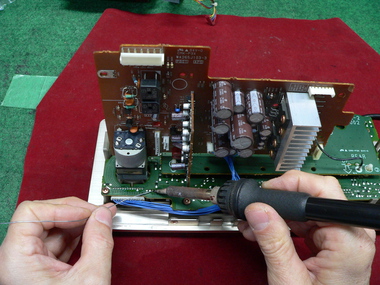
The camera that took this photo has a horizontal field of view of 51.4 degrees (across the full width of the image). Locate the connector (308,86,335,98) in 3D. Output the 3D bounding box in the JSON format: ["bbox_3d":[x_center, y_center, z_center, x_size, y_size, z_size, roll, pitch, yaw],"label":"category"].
[{"bbox_3d":[0.097,-0.037,0.290,0.017,0.006,0.006,1,53,-2],"label":"connector"}]

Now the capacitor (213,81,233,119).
[{"bbox_3d":[0.024,-0.030,0.283,0.013,0.013,0.024,1,53,-2],"label":"capacitor"}]

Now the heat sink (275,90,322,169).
[{"bbox_3d":[0.081,-0.007,0.308,0.019,0.058,0.032,1,53,-2],"label":"heat sink"}]

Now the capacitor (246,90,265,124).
[{"bbox_3d":[0.048,-0.026,0.291,0.012,0.012,0.021,1,53,-2],"label":"capacitor"}]

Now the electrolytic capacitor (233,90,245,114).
[{"bbox_3d":[0.036,-0.030,0.291,0.008,0.008,0.015,1,53,-2],"label":"electrolytic capacitor"}]

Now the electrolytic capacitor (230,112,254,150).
[{"bbox_3d":[0.040,-0.010,0.308,0.017,0.017,0.027,1,53,-2],"label":"electrolytic capacitor"}]

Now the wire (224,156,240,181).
[{"bbox_3d":[0.036,0.022,0.338,0.013,0.011,0.021,1,53,-2],"label":"wire"}]

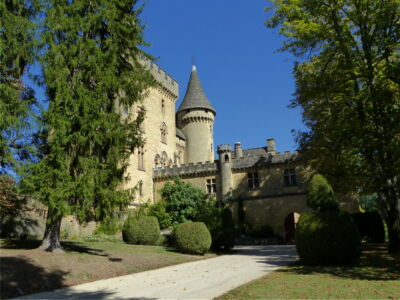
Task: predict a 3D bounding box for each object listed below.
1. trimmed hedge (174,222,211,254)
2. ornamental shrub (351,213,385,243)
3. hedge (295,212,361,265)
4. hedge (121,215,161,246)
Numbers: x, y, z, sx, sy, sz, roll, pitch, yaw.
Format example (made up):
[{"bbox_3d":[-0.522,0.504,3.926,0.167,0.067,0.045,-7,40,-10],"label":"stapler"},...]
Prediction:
[{"bbox_3d":[-0.473,5.585,23.336,2.340,1.930,2.340,-2,-13,-2],"label":"trimmed hedge"},{"bbox_3d":[13.391,6.187,29.520,2.530,2.300,2.530,-8,-14,23],"label":"ornamental shrub"},{"bbox_3d":[5.255,3.640,15.211,2.600,2.080,2.600,-6,-13,18],"label":"hedge"},{"bbox_3d":[-3.972,5.449,25.110,2.550,1.920,2.550,0,-13,-9],"label":"hedge"}]

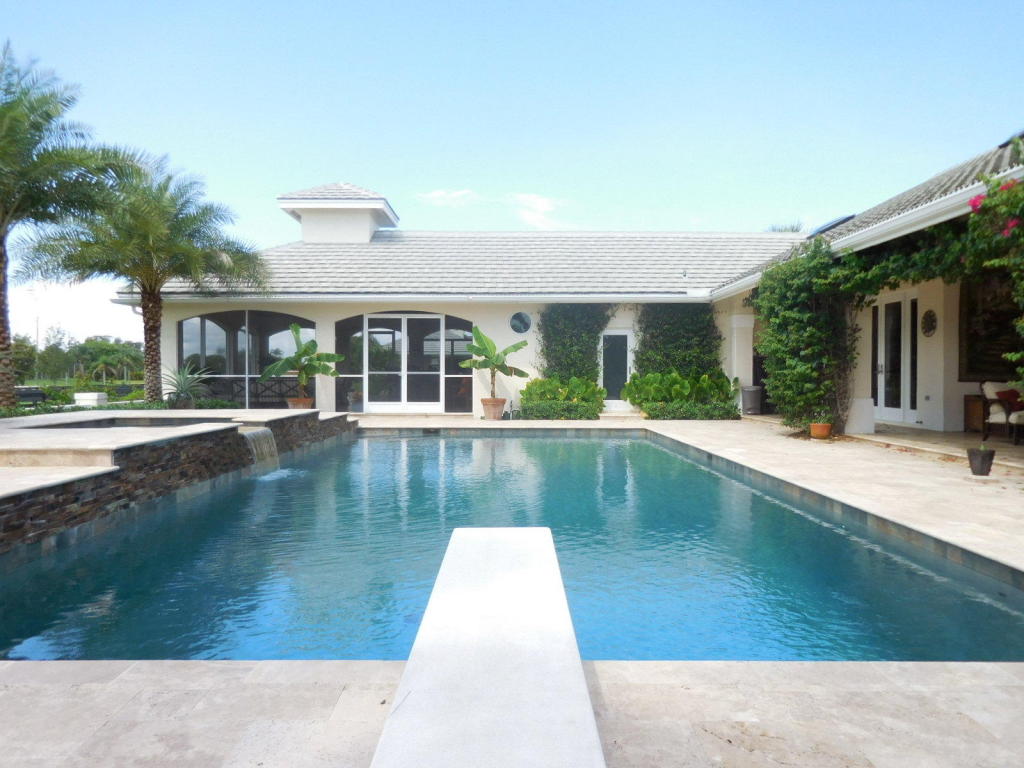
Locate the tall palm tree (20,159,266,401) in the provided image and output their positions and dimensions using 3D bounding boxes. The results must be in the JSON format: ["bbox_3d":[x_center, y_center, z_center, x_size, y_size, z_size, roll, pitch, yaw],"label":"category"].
[{"bbox_3d":[-7.750,-2.130,15.600,4.900,5.150,4.800,0,1,-1],"label":"tall palm tree"}]

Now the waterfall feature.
[{"bbox_3d":[-3.250,0.870,9.600,0.280,0.540,0.950,0,1,-1],"label":"waterfall feature"}]

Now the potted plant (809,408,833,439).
[{"bbox_3d":[5.550,0.715,13.300,0.410,0.530,0.410,0,1,-1],"label":"potted plant"}]

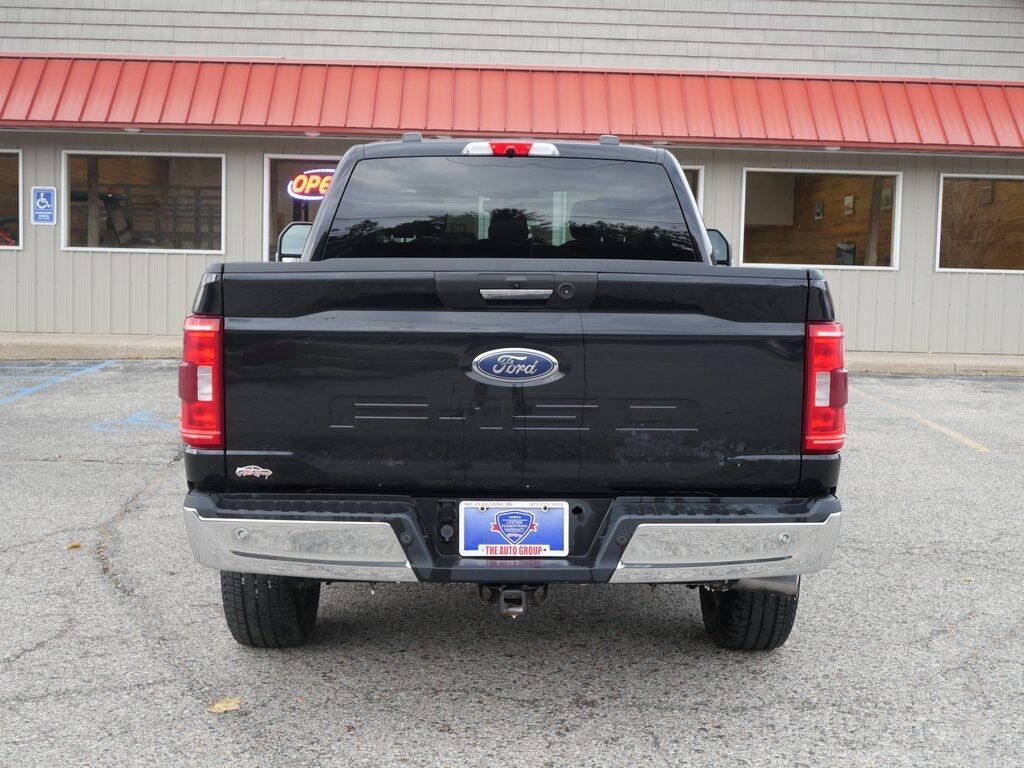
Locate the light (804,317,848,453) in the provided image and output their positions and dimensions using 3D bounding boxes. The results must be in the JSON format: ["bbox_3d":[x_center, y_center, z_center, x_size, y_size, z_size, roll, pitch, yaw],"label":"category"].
[{"bbox_3d":[0.890,0.002,3.771,0.150,0.385,0.190,1,5,-1],"label":"light"}]

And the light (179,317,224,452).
[{"bbox_3d":[-0.880,-0.014,3.744,0.150,0.385,0.190,1,5,-1],"label":"light"}]

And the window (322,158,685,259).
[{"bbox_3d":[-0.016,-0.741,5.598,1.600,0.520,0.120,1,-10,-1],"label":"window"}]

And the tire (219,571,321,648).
[{"bbox_3d":[-0.881,0.557,4.830,0.280,0.810,0.810,1,5,-1],"label":"tire"}]

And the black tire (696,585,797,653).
[{"bbox_3d":[0.848,0.573,4.856,0.280,0.810,0.810,1,5,-1],"label":"black tire"}]

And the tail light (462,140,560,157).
[{"bbox_3d":[-0.016,-1.030,5.715,0.430,0.070,0.080,1,5,-1],"label":"tail light"}]

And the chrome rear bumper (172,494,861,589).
[{"bbox_3d":[0.001,0.422,3.758,1.880,0.245,0.340,1,5,-1],"label":"chrome rear bumper"}]

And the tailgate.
[{"bbox_3d":[0.006,-0.018,3.701,1.635,0.645,0.120,1,5,-1],"label":"tailgate"}]

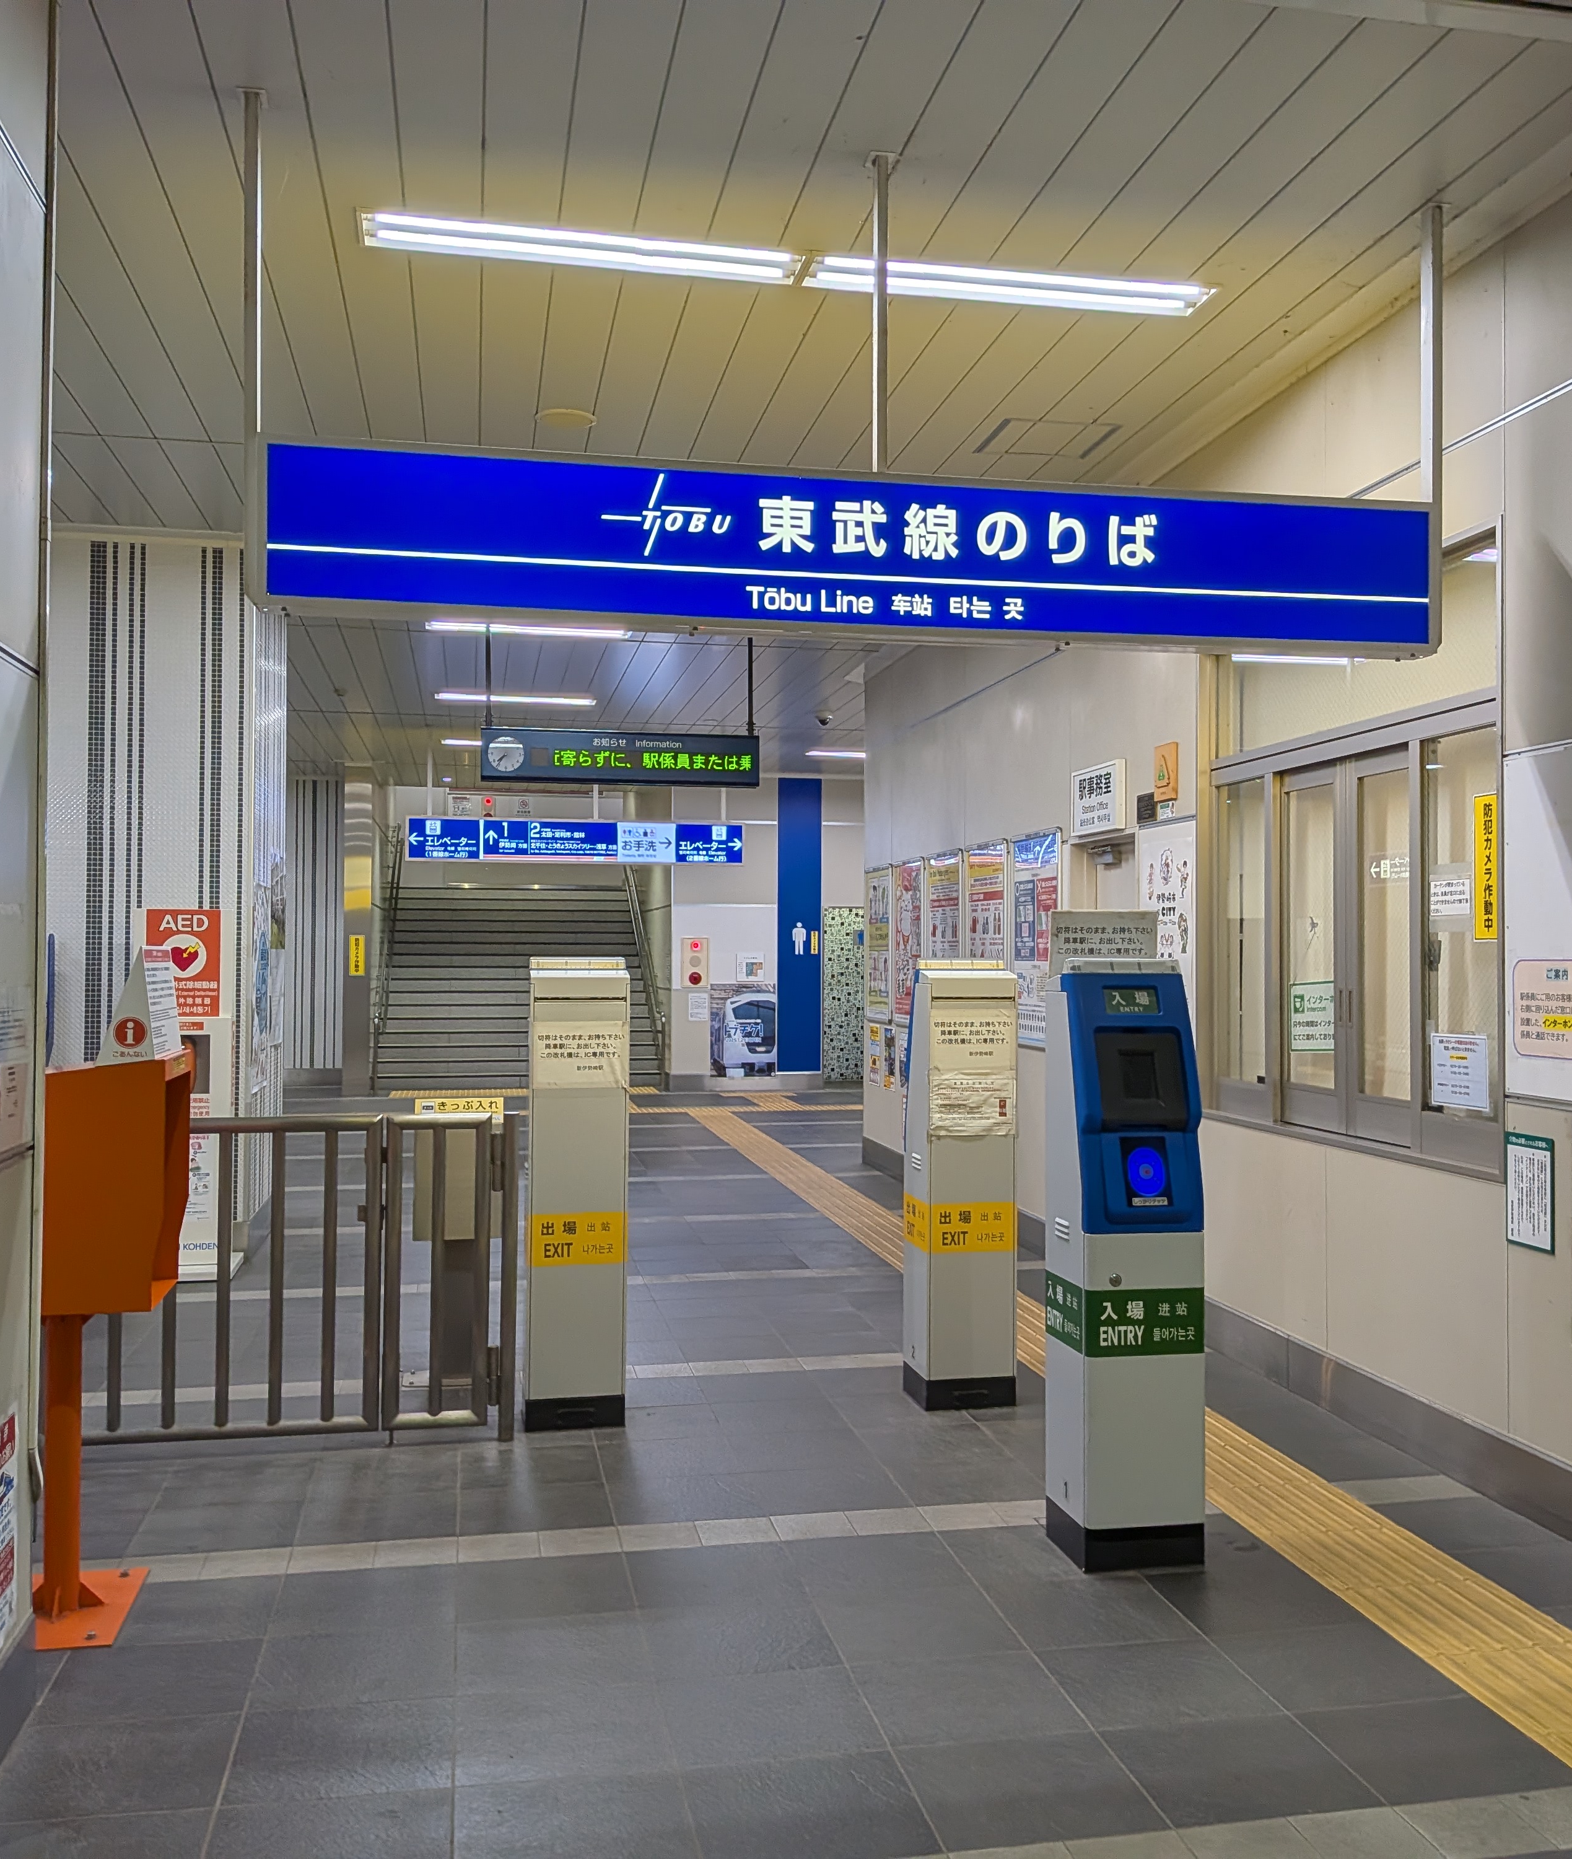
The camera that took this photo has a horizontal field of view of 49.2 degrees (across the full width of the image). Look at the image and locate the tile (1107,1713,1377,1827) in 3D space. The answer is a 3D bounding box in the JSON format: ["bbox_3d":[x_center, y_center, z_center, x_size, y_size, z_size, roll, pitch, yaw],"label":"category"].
[{"bbox_3d":[0.847,1.581,3.223,0.408,0.012,0.397,0,-1,-10],"label":"tile"}]

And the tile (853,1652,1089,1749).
[{"bbox_3d":[0.374,1.593,3.540,0.415,0.020,0.385,0,-1,-10],"label":"tile"}]

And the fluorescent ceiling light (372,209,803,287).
[{"bbox_3d":[-0.570,-1.957,4.963,1.262,0.060,0.233,0,-1,-10],"label":"fluorescent ceiling light"}]

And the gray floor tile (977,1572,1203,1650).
[{"bbox_3d":[0.706,1.593,3.987,0.408,0.012,0.397,0,-1,-10],"label":"gray floor tile"}]

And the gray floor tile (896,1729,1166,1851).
[{"bbox_3d":[0.438,1.577,3.145,0.407,0.015,0.394,0,-1,-11],"label":"gray floor tile"}]

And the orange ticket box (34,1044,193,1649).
[{"bbox_3d":[-1.645,0.938,4.056,0.384,1.316,0.473,0,-1,-10],"label":"orange ticket box"}]

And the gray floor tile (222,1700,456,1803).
[{"bbox_3d":[-0.847,1.578,3.304,0.408,0.012,0.397,0,-1,-10],"label":"gray floor tile"}]

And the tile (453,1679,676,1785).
[{"bbox_3d":[-0.442,1.581,3.378,0.407,0.015,0.394,0,-1,-11],"label":"tile"}]

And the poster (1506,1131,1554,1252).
[{"bbox_3d":[2.043,0.724,4.731,0.010,0.311,0.211,0,-1,-10],"label":"poster"}]

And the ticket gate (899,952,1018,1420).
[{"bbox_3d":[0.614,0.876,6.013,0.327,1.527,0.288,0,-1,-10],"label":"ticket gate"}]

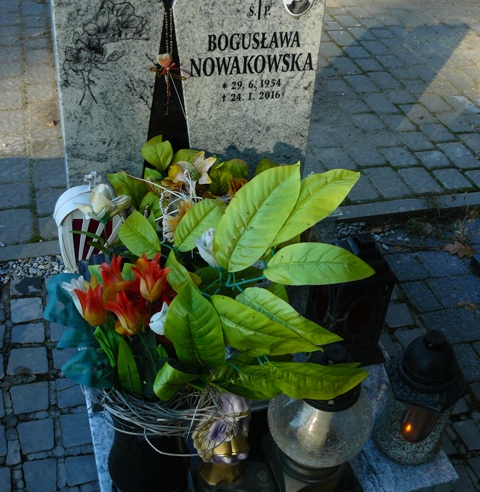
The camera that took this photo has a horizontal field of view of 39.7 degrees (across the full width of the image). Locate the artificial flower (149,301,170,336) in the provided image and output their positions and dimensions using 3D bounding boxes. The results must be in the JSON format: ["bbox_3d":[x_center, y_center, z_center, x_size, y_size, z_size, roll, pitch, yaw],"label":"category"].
[{"bbox_3d":[-0.125,0.114,1.060,0.048,0.060,0.048,-6,21,-7],"label":"artificial flower"}]

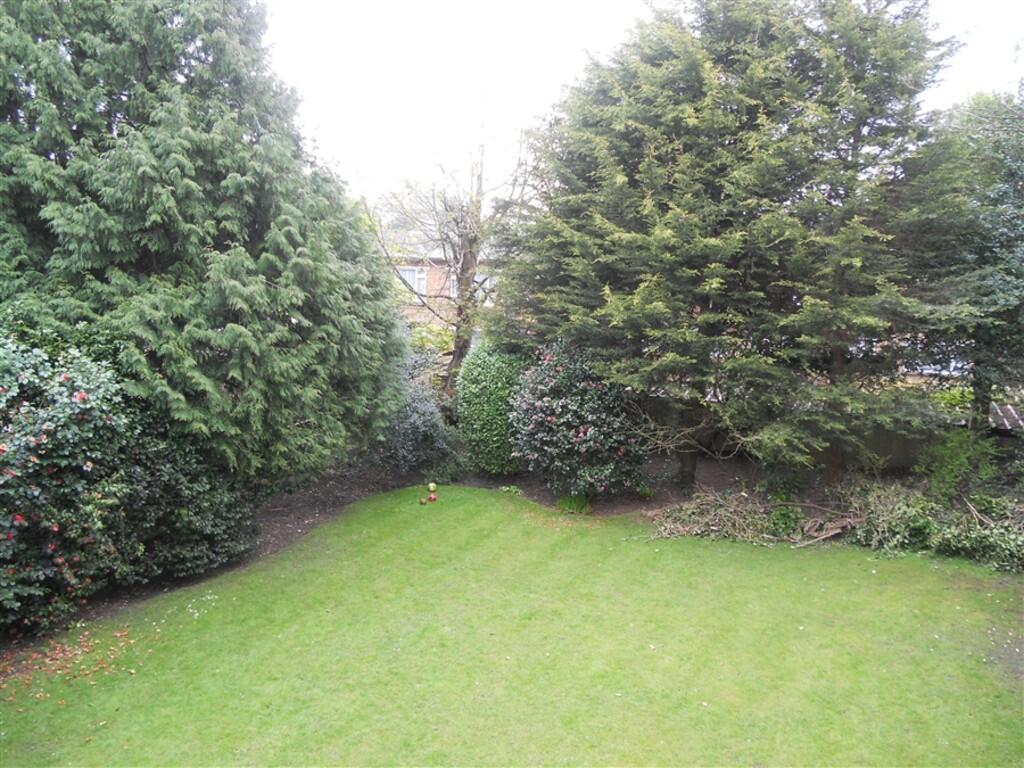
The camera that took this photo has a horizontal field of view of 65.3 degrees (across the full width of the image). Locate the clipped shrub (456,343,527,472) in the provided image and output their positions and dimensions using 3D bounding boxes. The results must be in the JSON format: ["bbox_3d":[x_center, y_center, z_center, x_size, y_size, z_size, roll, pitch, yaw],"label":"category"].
[{"bbox_3d":[-0.300,0.560,17.208,1.600,2.750,1.600,0,7,0],"label":"clipped shrub"}]

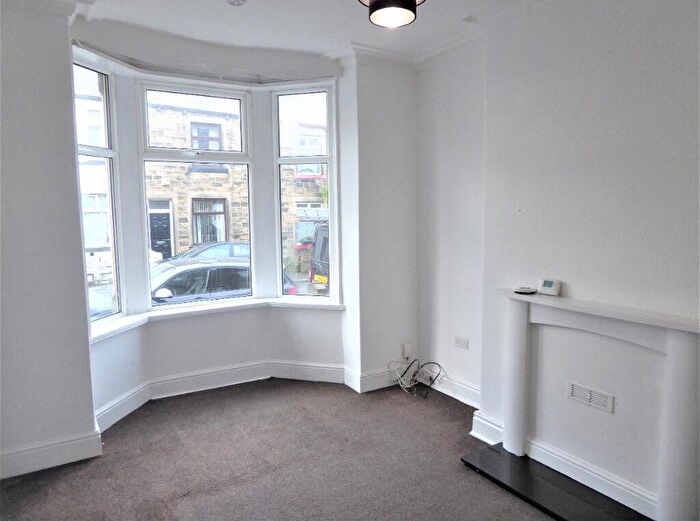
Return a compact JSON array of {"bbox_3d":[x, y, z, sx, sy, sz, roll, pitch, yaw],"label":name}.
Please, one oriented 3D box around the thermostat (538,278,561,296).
[{"bbox_3d":[1.084,0.146,2.633,0.032,0.088,0.104,10,0,-32],"label":"thermostat"}]

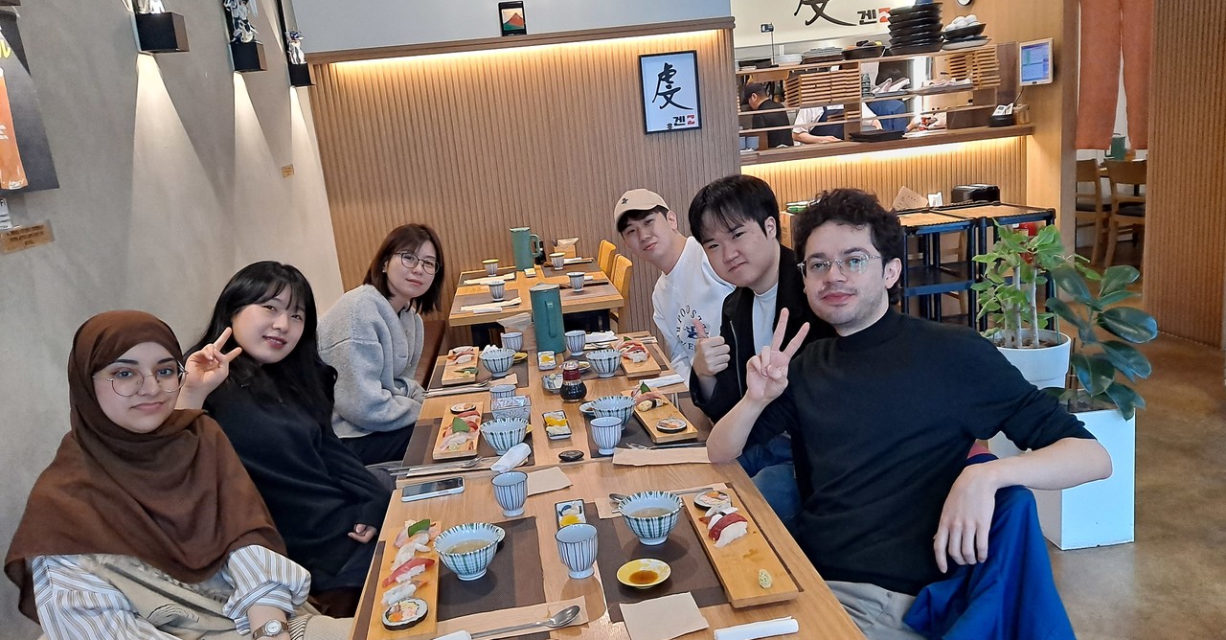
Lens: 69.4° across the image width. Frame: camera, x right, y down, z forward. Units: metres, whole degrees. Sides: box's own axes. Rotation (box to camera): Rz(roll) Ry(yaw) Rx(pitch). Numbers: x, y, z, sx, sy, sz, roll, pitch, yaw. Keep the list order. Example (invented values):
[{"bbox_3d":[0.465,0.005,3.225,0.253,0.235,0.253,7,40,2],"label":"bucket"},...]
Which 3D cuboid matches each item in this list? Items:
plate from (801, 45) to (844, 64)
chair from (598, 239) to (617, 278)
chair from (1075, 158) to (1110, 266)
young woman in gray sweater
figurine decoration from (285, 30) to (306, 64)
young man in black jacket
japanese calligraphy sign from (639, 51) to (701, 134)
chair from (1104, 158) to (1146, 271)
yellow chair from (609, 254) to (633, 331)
[{"bbox_3d":[1.491,-1.919,6.416,0.300,0.105,0.270,-7,13,-6],"label":"plate"},{"bbox_3d":[-0.202,-0.013,5.025,0.500,0.790,0.440,-8,13,-8],"label":"chair"},{"bbox_3d":[3.731,-0.861,6.835,0.500,0.785,0.440,-11,14,-20],"label":"chair"},{"bbox_3d":[-0.640,0.333,2.774,0.640,1.220,0.480,-4,13,10],"label":"young woman in gray sweater"},{"bbox_3d":[-1.587,-1.364,4.431,0.090,0.148,0.075,-15,15,-35],"label":"figurine decoration"},{"bbox_3d":[0.352,0.344,2.085,0.700,1.360,0.540,-17,17,-42],"label":"young man in black jacket"},{"bbox_3d":[0.329,-1.288,5.006,0.328,0.432,0.022,-7,13,-6],"label":"japanese calligraphy sign"},{"bbox_3d":[3.875,-0.762,6.338,0.500,0.785,0.440,-9,13,-12],"label":"chair"},{"bbox_3d":[-0.131,0.158,4.254,0.520,0.860,0.430,-7,13,-6],"label":"yellow chair"}]

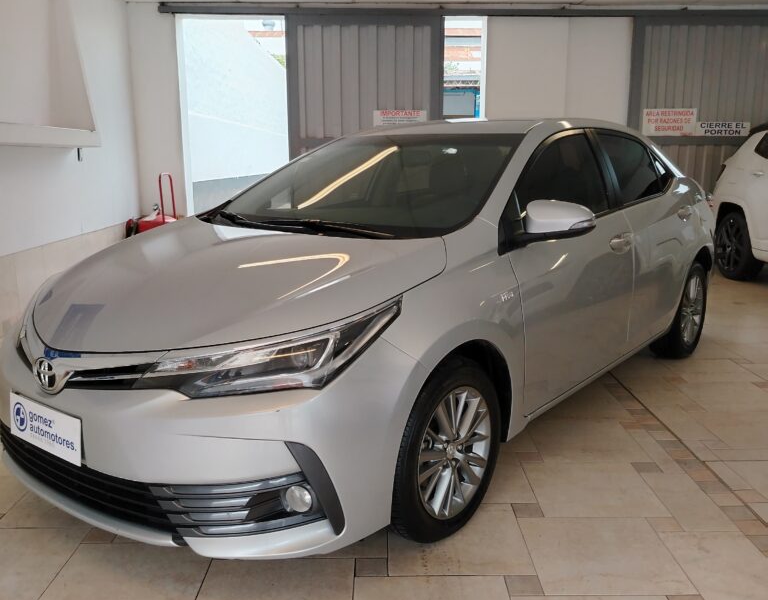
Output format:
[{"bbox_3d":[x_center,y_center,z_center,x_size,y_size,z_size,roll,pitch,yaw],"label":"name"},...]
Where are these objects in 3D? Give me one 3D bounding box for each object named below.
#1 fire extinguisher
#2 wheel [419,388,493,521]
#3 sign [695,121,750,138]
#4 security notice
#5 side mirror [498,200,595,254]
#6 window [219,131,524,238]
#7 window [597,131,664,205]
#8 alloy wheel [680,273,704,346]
[{"bbox_3d":[-2.327,-0.726,7.187,0.480,1.110,0.460,4,12,20],"label":"fire extinguisher"},{"bbox_3d":[0.179,0.490,2.373,0.160,0.440,0.440,9,14,37],"label":"wheel"},{"bbox_3d":[3.737,-1.872,7.802,0.598,0.154,0.015,0,11,0],"label":"sign"},{"bbox_3d":[3.137,-1.939,7.785,0.616,0.292,0.015,0,11,0],"label":"security notice"},{"bbox_3d":[0.586,-0.266,2.489,0.240,0.190,0.240,9,14,37],"label":"side mirror"},{"bbox_3d":[-0.078,-0.539,3.108,1.380,0.120,0.970,9,40,37],"label":"window"},{"bbox_3d":[1.257,-0.675,3.608,0.050,0.365,0.680,-25,-7,39],"label":"window"},{"bbox_3d":[1.853,0.067,4.449,0.160,0.440,0.440,9,14,37],"label":"alloy wheel"}]

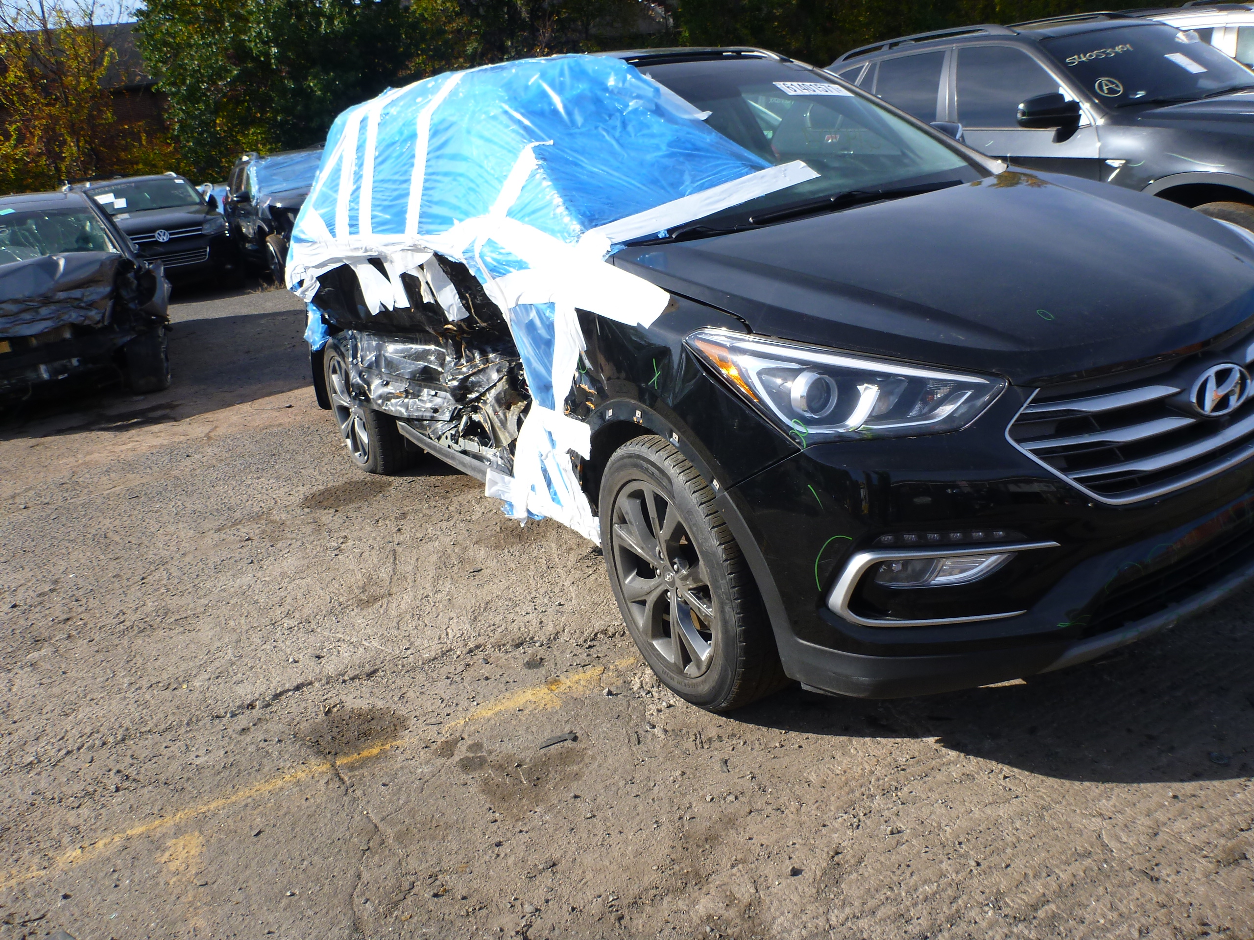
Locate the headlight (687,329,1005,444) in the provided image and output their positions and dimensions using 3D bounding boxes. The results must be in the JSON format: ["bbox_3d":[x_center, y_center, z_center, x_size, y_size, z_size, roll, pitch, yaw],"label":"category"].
[{"bbox_3d":[0.440,-0.184,2.125,0.380,0.230,0.600,-17,20,-28],"label":"headlight"}]

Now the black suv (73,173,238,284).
[{"bbox_3d":[-7.350,-3.630,15.550,2.000,1.730,4.800,-16,20,-26],"label":"black suv"}]

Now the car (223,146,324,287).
[{"bbox_3d":[-4.930,-3.980,15.600,2.000,1.740,4.820,-16,20,-25],"label":"car"}]

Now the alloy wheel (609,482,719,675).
[{"bbox_3d":[0.155,0.259,2.594,0.200,0.520,0.520,-16,20,-25],"label":"alloy wheel"}]

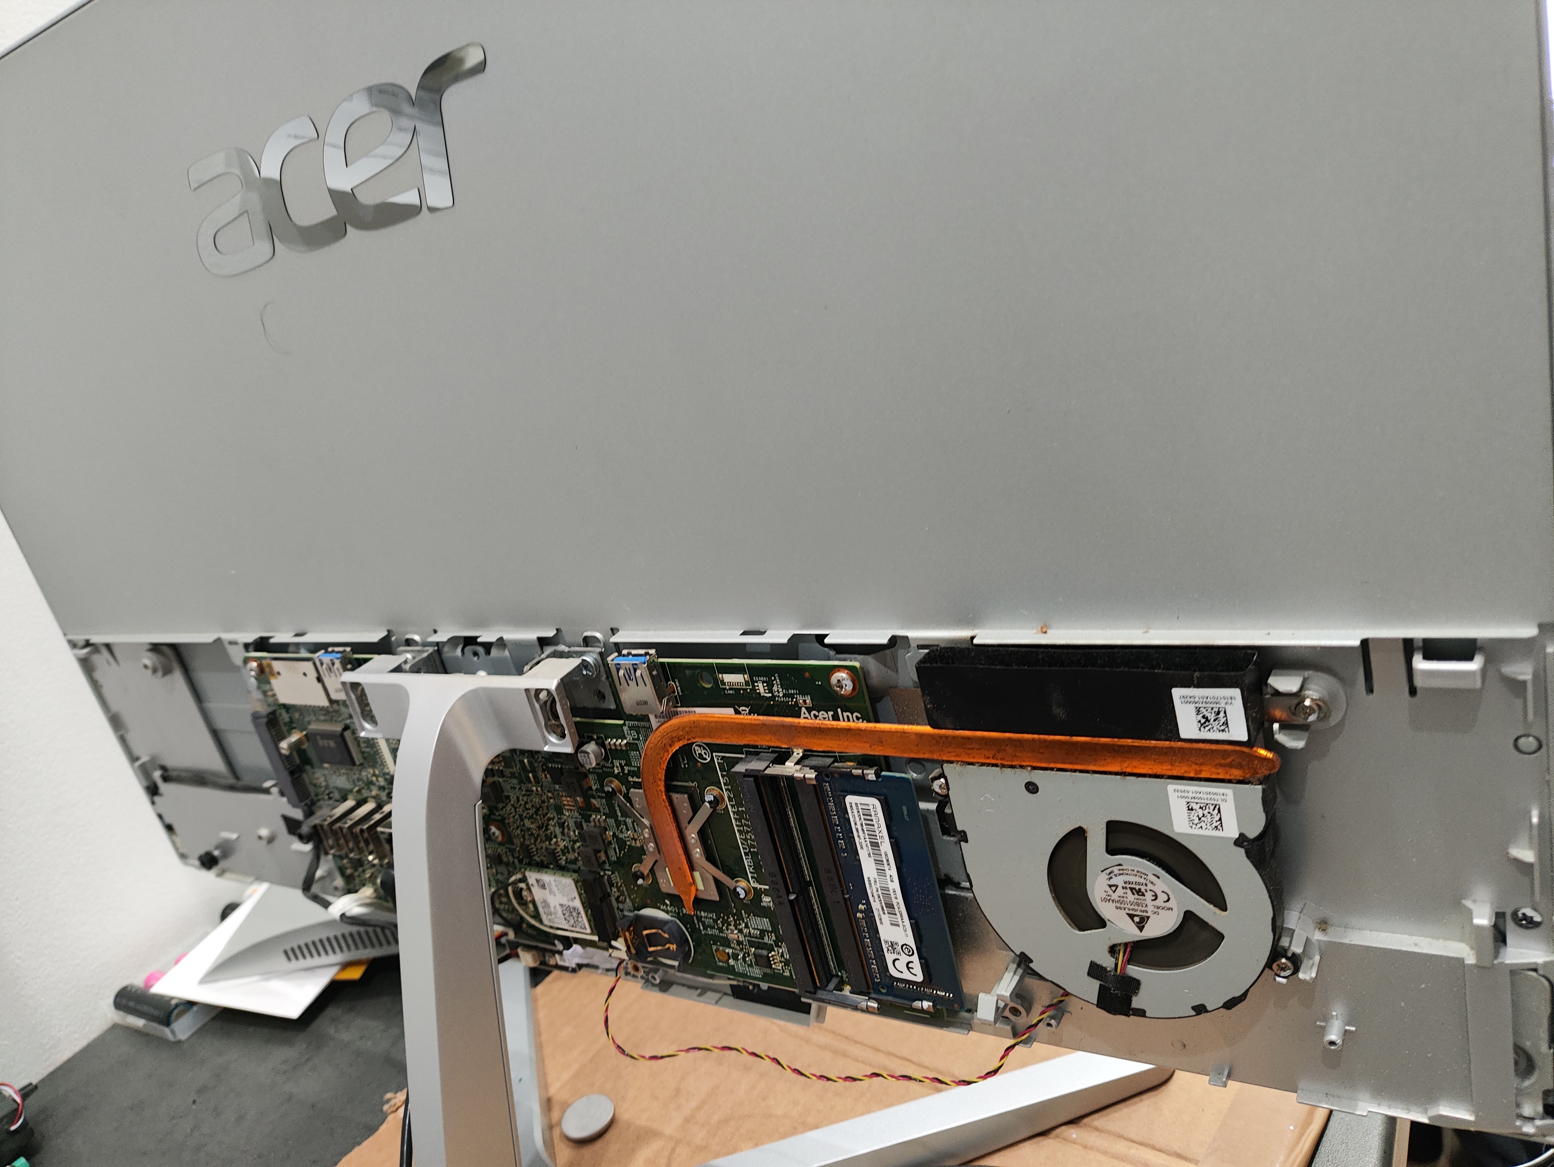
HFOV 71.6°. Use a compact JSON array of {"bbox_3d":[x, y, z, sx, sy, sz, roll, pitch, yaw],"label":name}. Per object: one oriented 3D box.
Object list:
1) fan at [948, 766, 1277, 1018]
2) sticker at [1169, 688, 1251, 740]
[{"bbox_3d":[0.076,0.068,0.241,0.069,0.065,0.011,-2,23,34],"label":"fan"},{"bbox_3d":[0.083,0.025,0.207,0.012,0.011,0.001,-2,23,34],"label":"sticker"}]

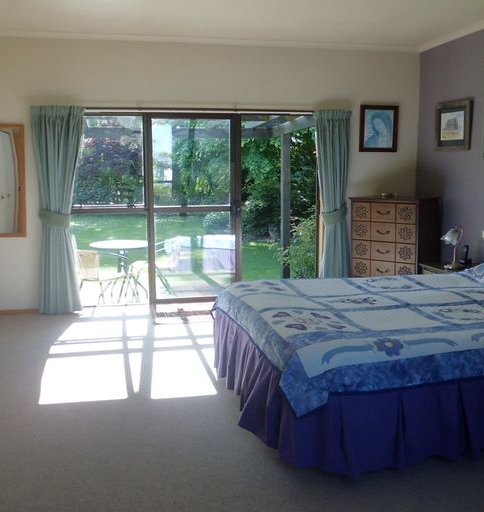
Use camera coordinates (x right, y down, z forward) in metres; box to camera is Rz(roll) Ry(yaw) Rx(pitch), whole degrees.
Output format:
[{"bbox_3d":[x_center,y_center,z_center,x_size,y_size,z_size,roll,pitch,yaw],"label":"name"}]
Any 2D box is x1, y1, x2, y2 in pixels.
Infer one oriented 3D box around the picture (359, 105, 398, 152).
[{"bbox_3d":[1.504,-1.387,6.070,0.456,0.492,0.027,-2,8,-12],"label":"picture"}]

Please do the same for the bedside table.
[{"bbox_3d":[2.009,0.367,5.186,0.476,0.517,0.558,-2,8,-12],"label":"bedside table"}]

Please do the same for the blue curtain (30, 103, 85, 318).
[{"bbox_3d":[-1.774,-0.438,5.462,0.476,2.040,0.150,-2,8,-12],"label":"blue curtain"}]

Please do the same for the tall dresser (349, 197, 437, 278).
[{"bbox_3d":[1.585,-0.029,5.823,0.741,1.126,0.530,7,11,41],"label":"tall dresser"}]

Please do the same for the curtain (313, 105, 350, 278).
[{"bbox_3d":[0.984,-0.526,5.990,0.381,2.040,0.150,-2,8,-12],"label":"curtain"}]

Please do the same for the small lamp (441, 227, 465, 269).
[{"bbox_3d":[1.915,-0.075,5.067,0.197,0.389,0.143,-3,8,-17],"label":"small lamp"}]

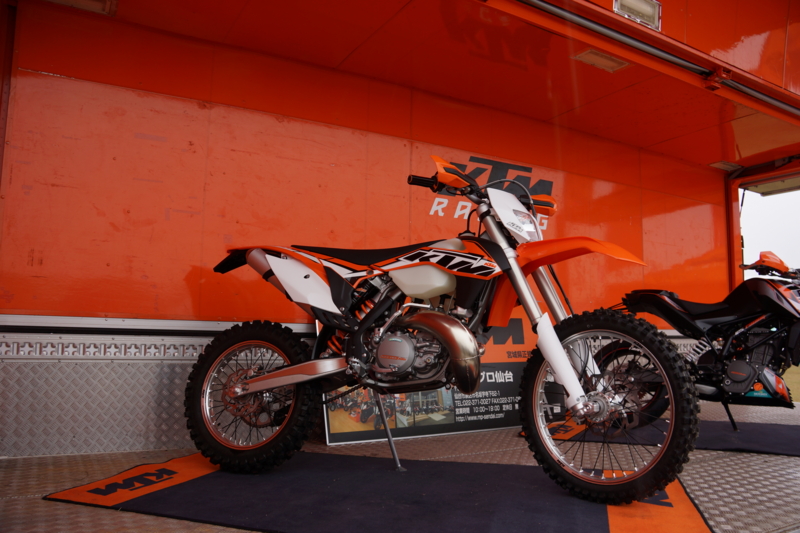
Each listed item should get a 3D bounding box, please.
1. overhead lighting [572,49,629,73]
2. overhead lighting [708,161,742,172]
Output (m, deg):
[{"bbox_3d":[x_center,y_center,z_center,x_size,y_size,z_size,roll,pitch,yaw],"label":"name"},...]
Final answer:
[{"bbox_3d":[1.181,-1.206,3.516,0.335,0.035,0.135,4,-7,-30],"label":"overhead lighting"},{"bbox_3d":[3.072,-0.942,5.650,0.345,0.035,0.155,4,-7,-30],"label":"overhead lighting"}]

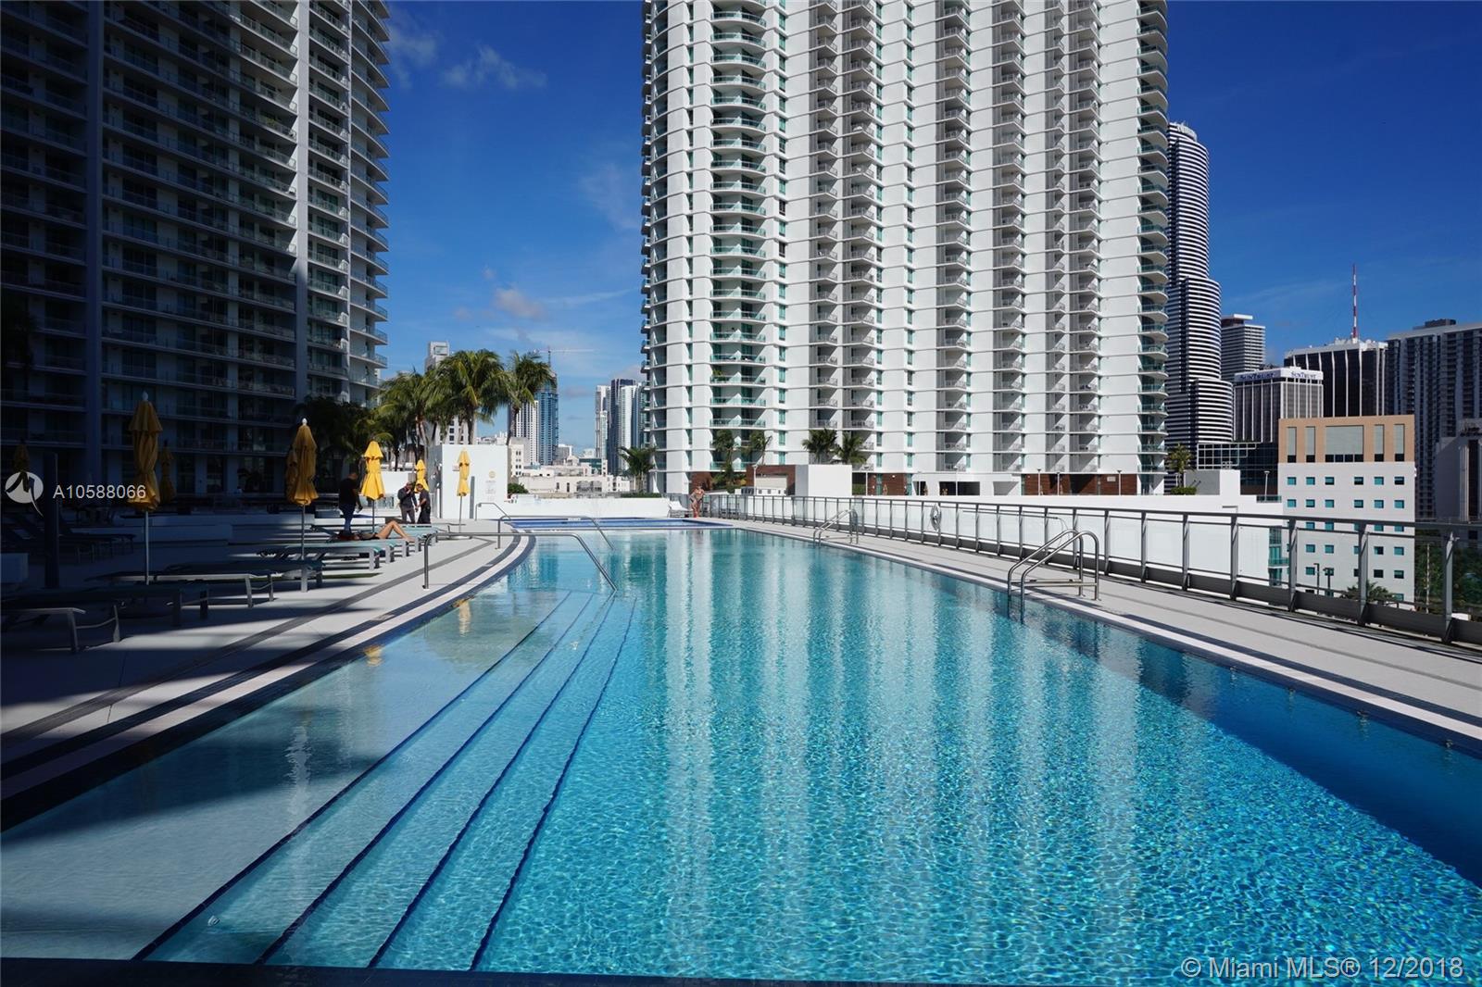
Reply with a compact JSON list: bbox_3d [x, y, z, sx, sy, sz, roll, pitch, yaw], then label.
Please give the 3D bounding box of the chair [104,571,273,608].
[{"bbox_3d":[-6.700,1.150,11.970,1.880,0.430,0.700,0,0,-8],"label":"chair"}]

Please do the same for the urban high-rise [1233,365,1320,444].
[{"bbox_3d":[357.000,-27.000,656.000,41.000,105.000,36.000,0,0,-23],"label":"urban high-rise"}]

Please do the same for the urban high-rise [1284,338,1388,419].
[{"bbox_3d":[470.000,-49.000,782.000,42.000,143.000,58.000,0,0,-27],"label":"urban high-rise"}]

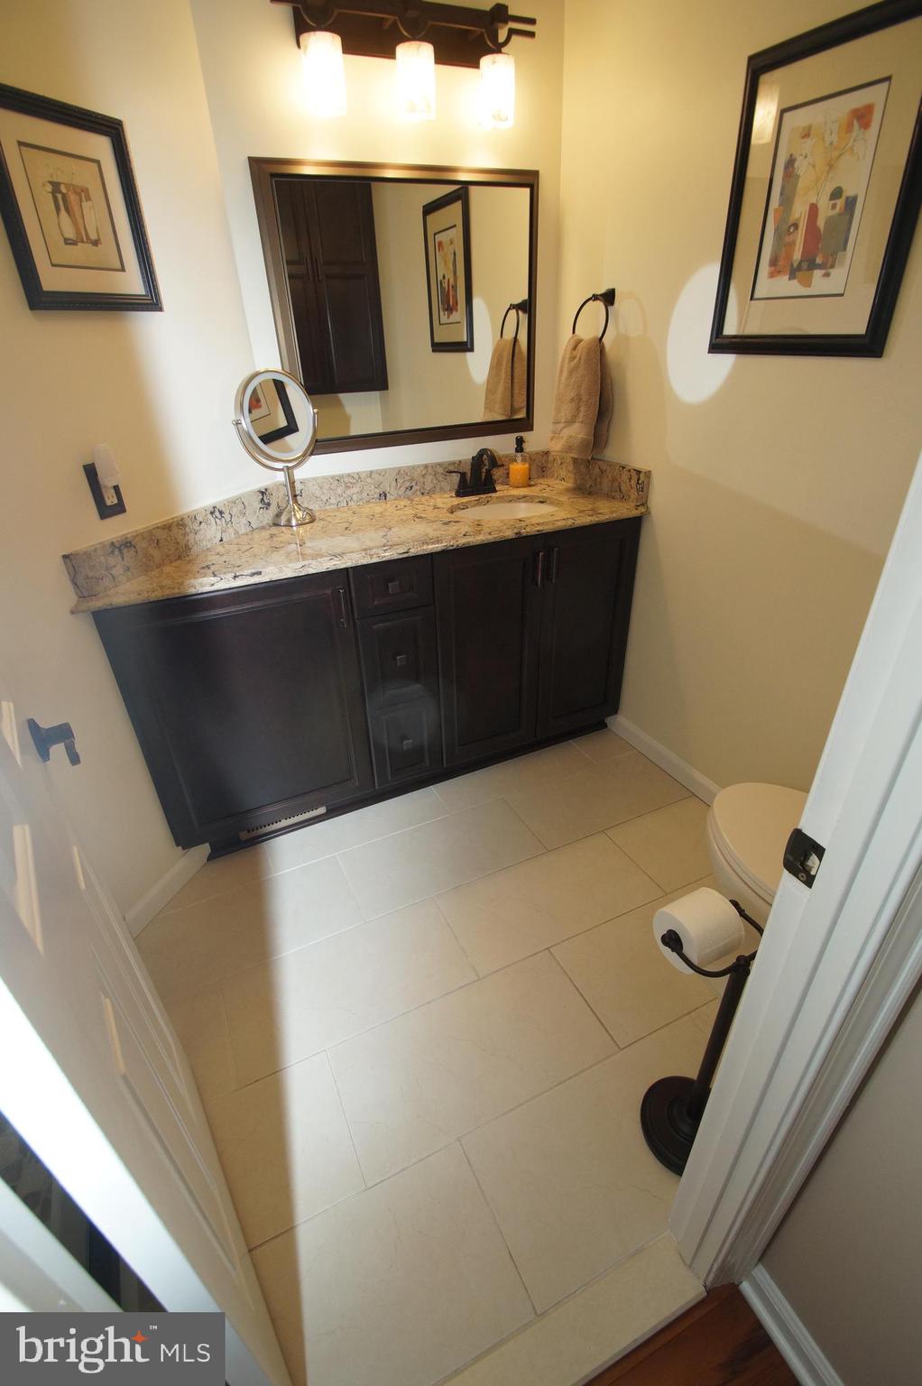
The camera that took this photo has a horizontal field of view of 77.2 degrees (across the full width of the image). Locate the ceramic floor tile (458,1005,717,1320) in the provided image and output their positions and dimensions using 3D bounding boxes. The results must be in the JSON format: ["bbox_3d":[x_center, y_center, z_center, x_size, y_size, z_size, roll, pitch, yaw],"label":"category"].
[{"bbox_3d":[0.341,0.900,1.162,0.598,0.010,0.287,-14,32,-20],"label":"ceramic floor tile"}]

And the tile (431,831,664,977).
[{"bbox_3d":[0.259,0.600,1.702,0.598,0.010,0.297,-14,32,-20],"label":"tile"}]

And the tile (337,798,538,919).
[{"bbox_3d":[-0.056,0.519,1.869,0.598,0.010,0.297,-14,32,-20],"label":"tile"}]

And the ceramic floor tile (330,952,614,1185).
[{"bbox_3d":[0.029,0.821,1.325,0.598,0.010,0.297,-14,32,-20],"label":"ceramic floor tile"}]

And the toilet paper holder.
[{"bbox_3d":[0.452,0.640,1.031,0.185,0.565,0.190,-14,32,-20],"label":"toilet paper holder"}]

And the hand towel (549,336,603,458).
[{"bbox_3d":[0.410,-1.022,2.006,0.100,0.370,0.230,-14,32,-20],"label":"hand towel"}]

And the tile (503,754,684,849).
[{"bbox_3d":[0.489,0.379,2.079,0.598,0.010,0.297,-14,32,-20],"label":"tile"}]

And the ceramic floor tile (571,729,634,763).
[{"bbox_3d":[0.577,0.221,2.356,0.220,0.010,0.195,-14,32,-20],"label":"ceramic floor tile"}]

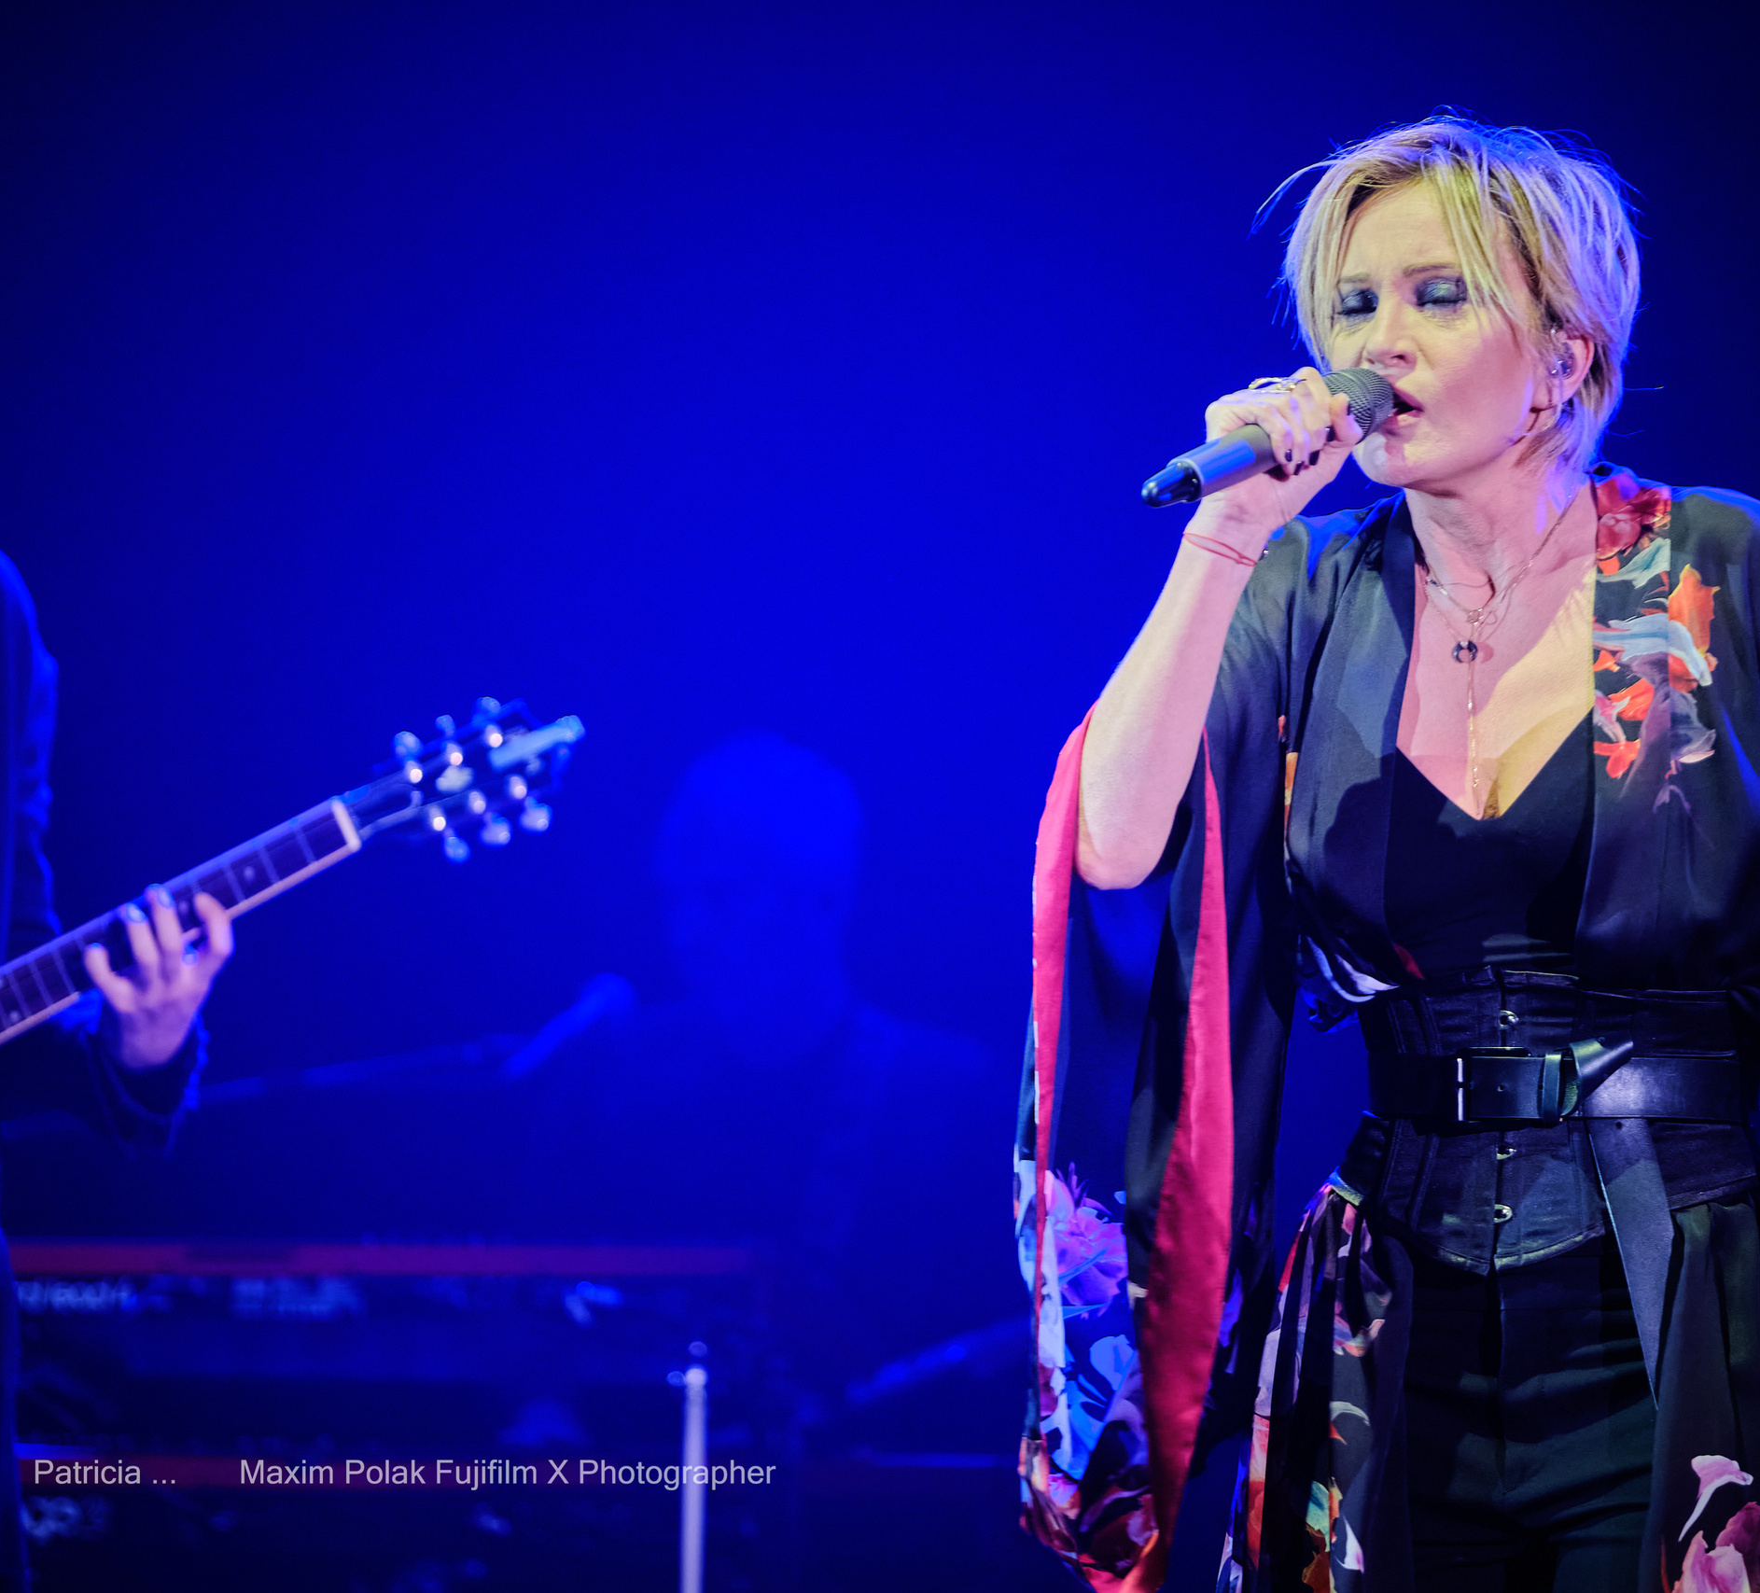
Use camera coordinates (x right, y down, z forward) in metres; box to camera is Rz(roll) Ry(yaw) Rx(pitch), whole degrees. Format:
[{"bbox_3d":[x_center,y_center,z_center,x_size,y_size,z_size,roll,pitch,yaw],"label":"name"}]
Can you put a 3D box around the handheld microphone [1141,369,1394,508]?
[{"bbox_3d":[0.253,-0.231,9.200,0.048,0.048,0.230,-2,15,46],"label":"handheld microphone"}]

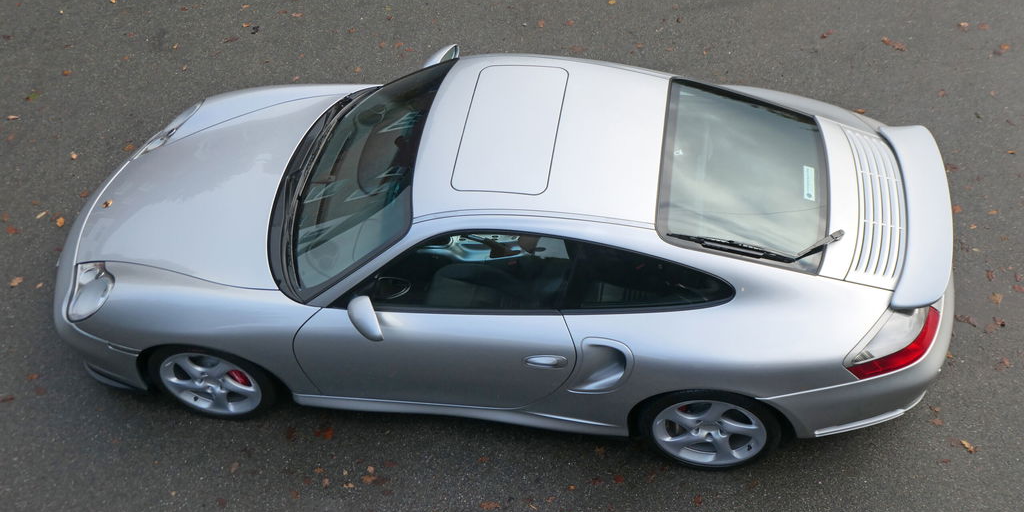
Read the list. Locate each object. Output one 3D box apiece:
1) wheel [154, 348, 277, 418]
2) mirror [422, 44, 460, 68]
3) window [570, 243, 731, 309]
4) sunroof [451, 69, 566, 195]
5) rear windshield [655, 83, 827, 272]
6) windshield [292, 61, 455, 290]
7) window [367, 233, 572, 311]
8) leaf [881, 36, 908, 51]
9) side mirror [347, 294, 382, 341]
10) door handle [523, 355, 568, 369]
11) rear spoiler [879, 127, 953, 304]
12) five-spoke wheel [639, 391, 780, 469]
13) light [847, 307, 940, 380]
[{"bbox_3d":[-1.424,0.535,5.356,0.635,0.635,0.230,1,48,9],"label":"wheel"},{"bbox_3d":[-0.377,-1.033,5.785,0.150,0.140,0.215,12,51,18],"label":"mirror"},{"bbox_3d":[0.548,0.057,4.559,0.711,0.318,0.080,-6,14,5],"label":"window"},{"bbox_3d":[-0.007,-0.579,4.877,0.420,0.050,0.810,3,49,10],"label":"sunroof"},{"bbox_3d":[1.027,-0.382,4.857,0.750,0.090,1.090,15,49,-3],"label":"rear windshield"},{"bbox_3d":[-0.620,-0.473,5.165,0.700,0.190,1.400,-17,41,29],"label":"windshield"},{"bbox_3d":[-0.205,0.070,4.653,0.886,0.352,0.080,0,13,10],"label":"window"},{"bbox_3d":[2.386,-1.322,6.912,0.085,0.030,0.175,-37,54,-23],"label":"leaf"},{"bbox_3d":[-0.622,0.272,4.650,0.145,0.140,0.215,-11,48,-3],"label":"side mirror"},{"bbox_3d":[0.136,0.457,4.713,0.200,0.050,0.040,3,42,11],"label":"door handle"},{"bbox_3d":[1.771,-0.215,4.858,0.280,0.130,1.130,3,48,11],"label":"rear spoiler"},{"bbox_3d":[0.881,0.672,4.919,0.635,0.635,0.280,3,49,10],"label":"five-spoke wheel"},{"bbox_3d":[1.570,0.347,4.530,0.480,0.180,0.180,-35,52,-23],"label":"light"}]

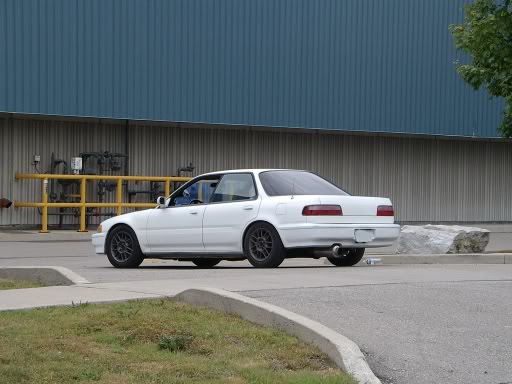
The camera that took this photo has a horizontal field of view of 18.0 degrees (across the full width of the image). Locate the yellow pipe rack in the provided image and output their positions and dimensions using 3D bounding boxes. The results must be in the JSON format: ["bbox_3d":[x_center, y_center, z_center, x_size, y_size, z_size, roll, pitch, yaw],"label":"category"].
[{"bbox_3d":[-2.768,0.243,34.939,5.259,1.184,1.132,1,1,-44],"label":"yellow pipe rack"}]

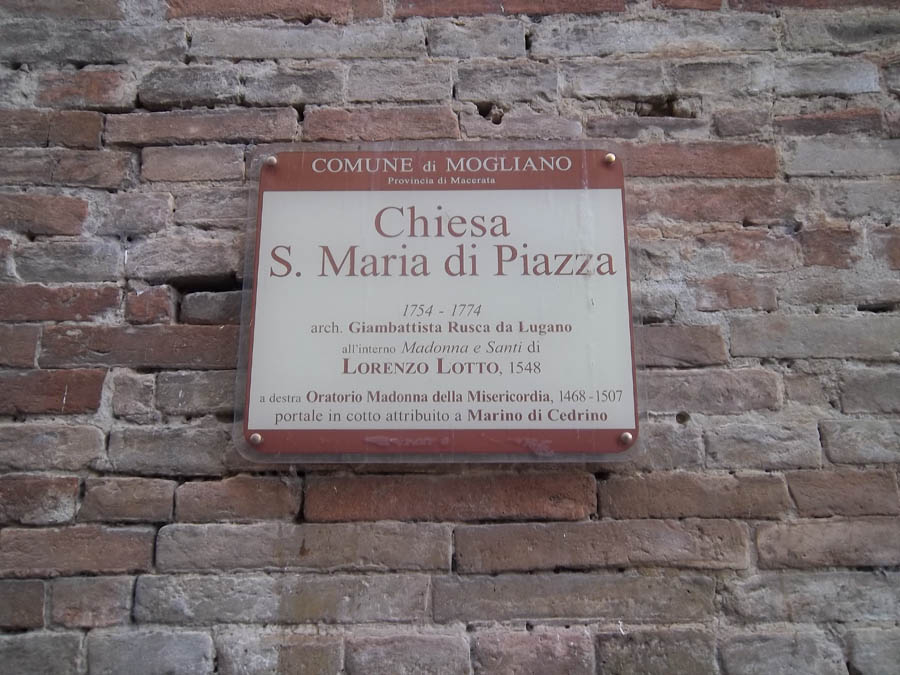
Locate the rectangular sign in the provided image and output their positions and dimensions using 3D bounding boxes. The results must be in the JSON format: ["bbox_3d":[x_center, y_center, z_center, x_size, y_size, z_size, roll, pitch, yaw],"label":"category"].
[{"bbox_3d":[-0.011,-0.047,0.808,0.430,0.361,0.020,0,-13,1],"label":"rectangular sign"}]

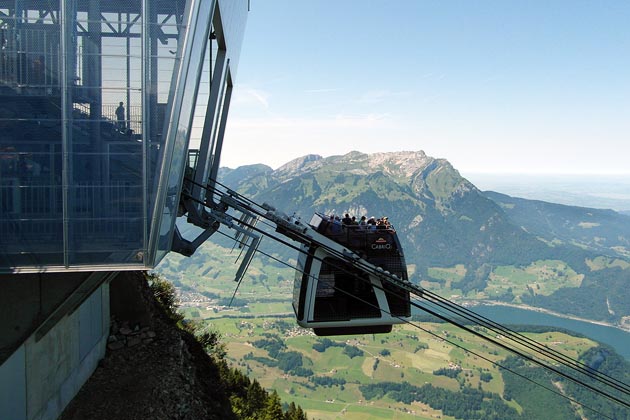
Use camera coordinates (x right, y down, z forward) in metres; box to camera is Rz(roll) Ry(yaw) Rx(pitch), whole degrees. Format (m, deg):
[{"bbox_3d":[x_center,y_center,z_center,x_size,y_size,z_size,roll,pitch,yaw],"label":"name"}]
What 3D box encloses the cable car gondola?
[{"bbox_3d":[1.580,2.890,21.600,5.050,5.100,2.750,-1,6,-9],"label":"cable car gondola"}]

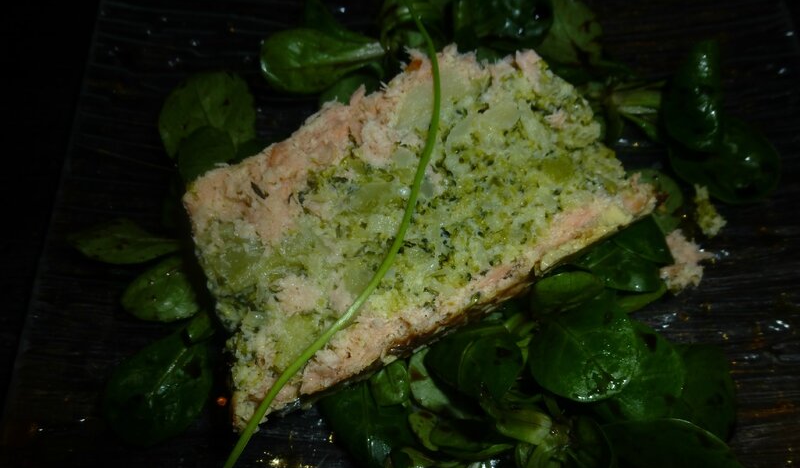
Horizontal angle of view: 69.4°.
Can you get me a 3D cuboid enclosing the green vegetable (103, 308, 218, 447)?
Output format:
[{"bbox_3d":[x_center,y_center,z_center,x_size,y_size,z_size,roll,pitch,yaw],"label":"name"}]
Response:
[{"bbox_3d":[-0.077,0.048,0.190,0.032,0.012,0.044,31,70,15],"label":"green vegetable"}]

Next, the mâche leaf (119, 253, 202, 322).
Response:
[{"bbox_3d":[-0.083,0.021,0.203,0.031,0.010,0.024,-16,66,-5],"label":"mâche leaf"}]

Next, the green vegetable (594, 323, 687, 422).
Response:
[{"bbox_3d":[0.070,0.041,0.180,0.034,0.013,0.036,-39,70,-15],"label":"green vegetable"}]

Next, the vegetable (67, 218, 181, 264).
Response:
[{"bbox_3d":[-0.101,0.002,0.212,0.043,0.011,0.018,3,66,3],"label":"vegetable"}]

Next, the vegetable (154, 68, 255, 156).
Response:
[{"bbox_3d":[-0.077,-0.047,0.230,0.040,0.013,0.046,-24,67,-9],"label":"vegetable"}]

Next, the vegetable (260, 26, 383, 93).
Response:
[{"bbox_3d":[-0.032,-0.073,0.240,0.051,0.014,0.034,-7,66,-1],"label":"vegetable"}]

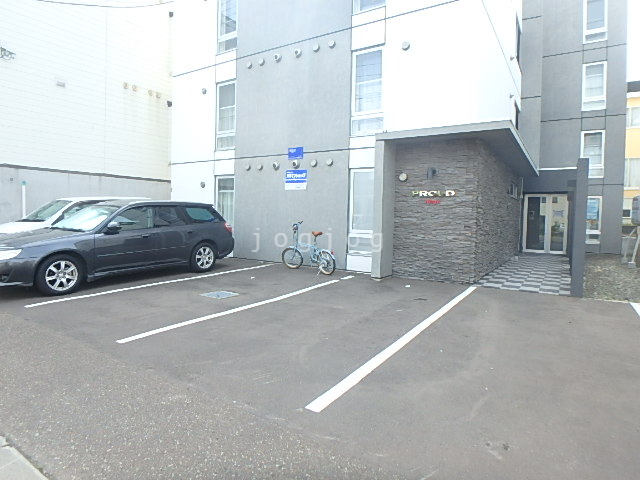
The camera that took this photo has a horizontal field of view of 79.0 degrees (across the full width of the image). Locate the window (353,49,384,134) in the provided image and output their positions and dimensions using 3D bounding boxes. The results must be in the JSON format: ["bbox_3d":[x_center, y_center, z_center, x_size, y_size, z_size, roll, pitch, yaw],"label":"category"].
[{"bbox_3d":[1.095,-3.309,8.748,0.791,1.930,0.120,3,4,32],"label":"window"}]

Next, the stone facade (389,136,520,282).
[{"bbox_3d":[4.135,-0.708,10.625,1.593,2.730,7.100,3,4,32],"label":"stone facade"}]

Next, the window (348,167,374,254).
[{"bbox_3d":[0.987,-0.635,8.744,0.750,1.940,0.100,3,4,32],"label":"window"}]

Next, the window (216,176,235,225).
[{"bbox_3d":[-2.694,-0.849,11.266,0.750,1.938,0.120,3,4,32],"label":"window"}]

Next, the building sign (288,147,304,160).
[{"bbox_3d":[-0.589,-2.163,9.775,0.460,0.288,0.040,3,4,32],"label":"building sign"}]

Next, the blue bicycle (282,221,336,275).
[{"bbox_3d":[-0.224,0.169,8.594,0.500,1.090,1.500,-2,4,-41],"label":"blue bicycle"}]

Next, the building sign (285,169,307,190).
[{"bbox_3d":[-0.582,-1.505,9.803,0.653,0.489,0.040,3,4,32],"label":"building sign"}]

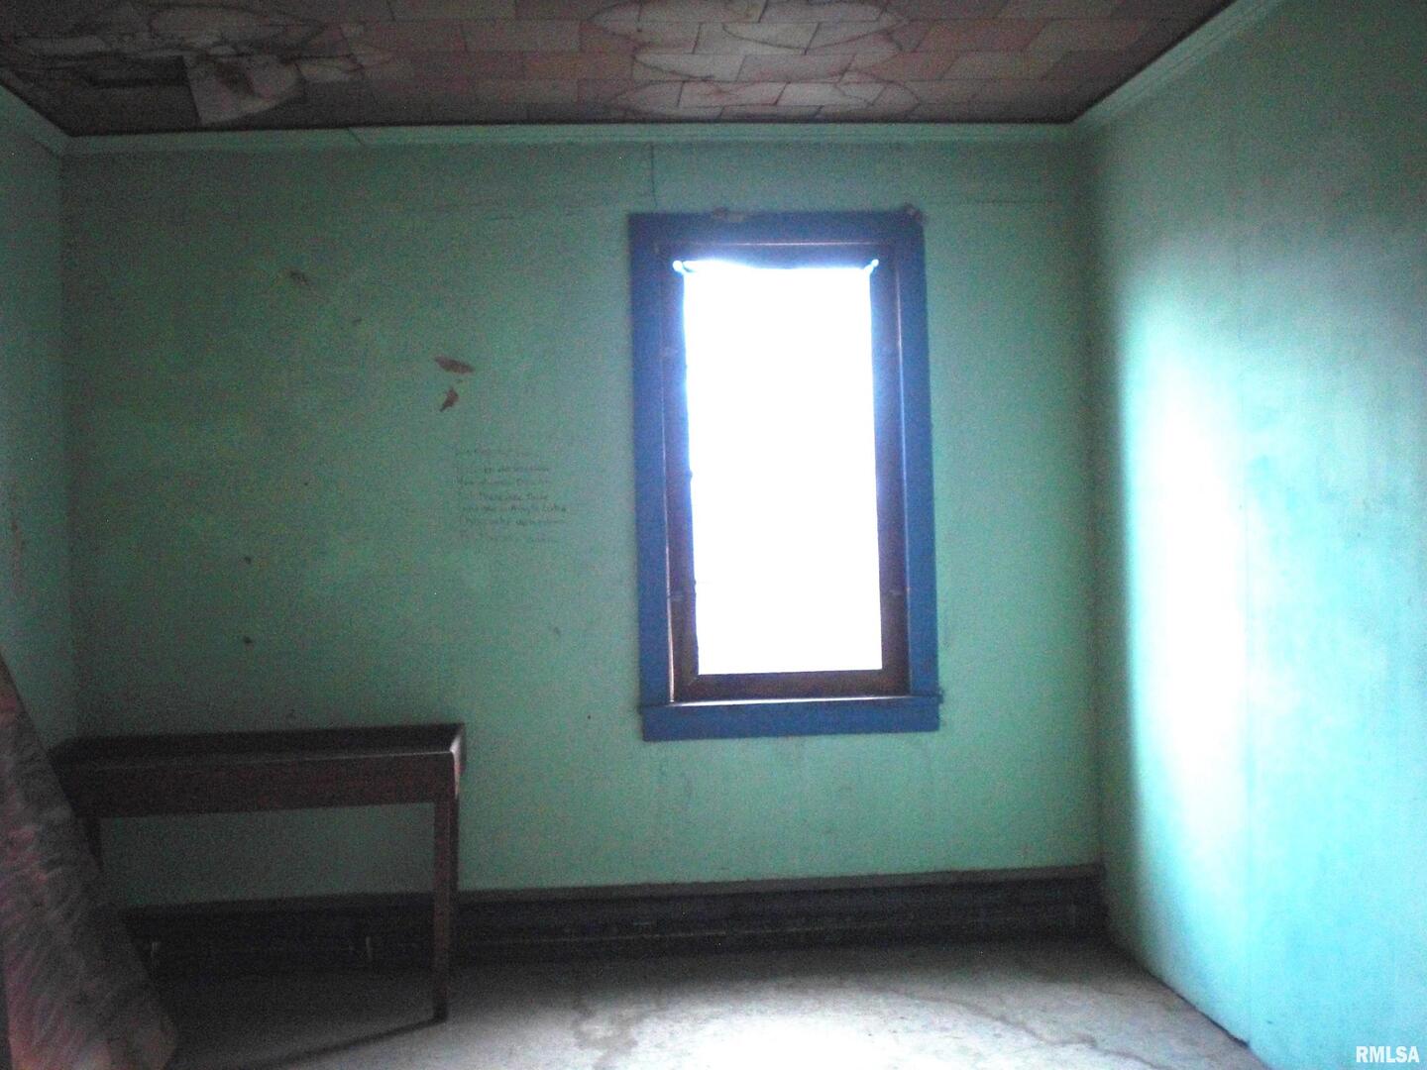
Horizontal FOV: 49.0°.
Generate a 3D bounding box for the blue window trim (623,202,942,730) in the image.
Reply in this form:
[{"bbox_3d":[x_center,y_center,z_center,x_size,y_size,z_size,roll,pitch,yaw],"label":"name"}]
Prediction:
[{"bbox_3d":[0.234,-0.195,5.086,0.969,1.704,0.045,-2,1,-4],"label":"blue window trim"}]

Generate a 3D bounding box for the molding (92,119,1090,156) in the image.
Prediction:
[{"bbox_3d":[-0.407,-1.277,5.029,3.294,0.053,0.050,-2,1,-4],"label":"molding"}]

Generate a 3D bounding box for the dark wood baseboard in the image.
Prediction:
[{"bbox_3d":[-0.342,1.249,5.056,3.292,0.236,0.045,-2,1,-4],"label":"dark wood baseboard"}]

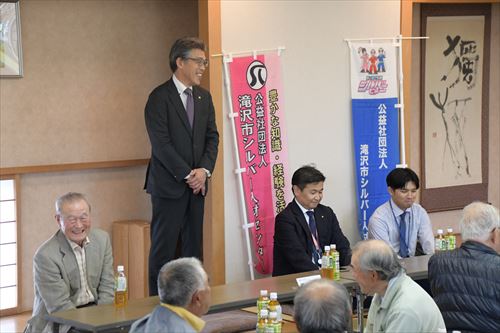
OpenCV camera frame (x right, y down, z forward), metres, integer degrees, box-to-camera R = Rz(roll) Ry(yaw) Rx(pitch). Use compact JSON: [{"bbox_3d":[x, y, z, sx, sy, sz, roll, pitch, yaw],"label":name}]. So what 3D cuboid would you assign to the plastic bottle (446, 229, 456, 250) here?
[{"bbox_3d":[1.236,0.491,7.943,0.066,0.208,0.066,-5,7,-41],"label":"plastic bottle"}]

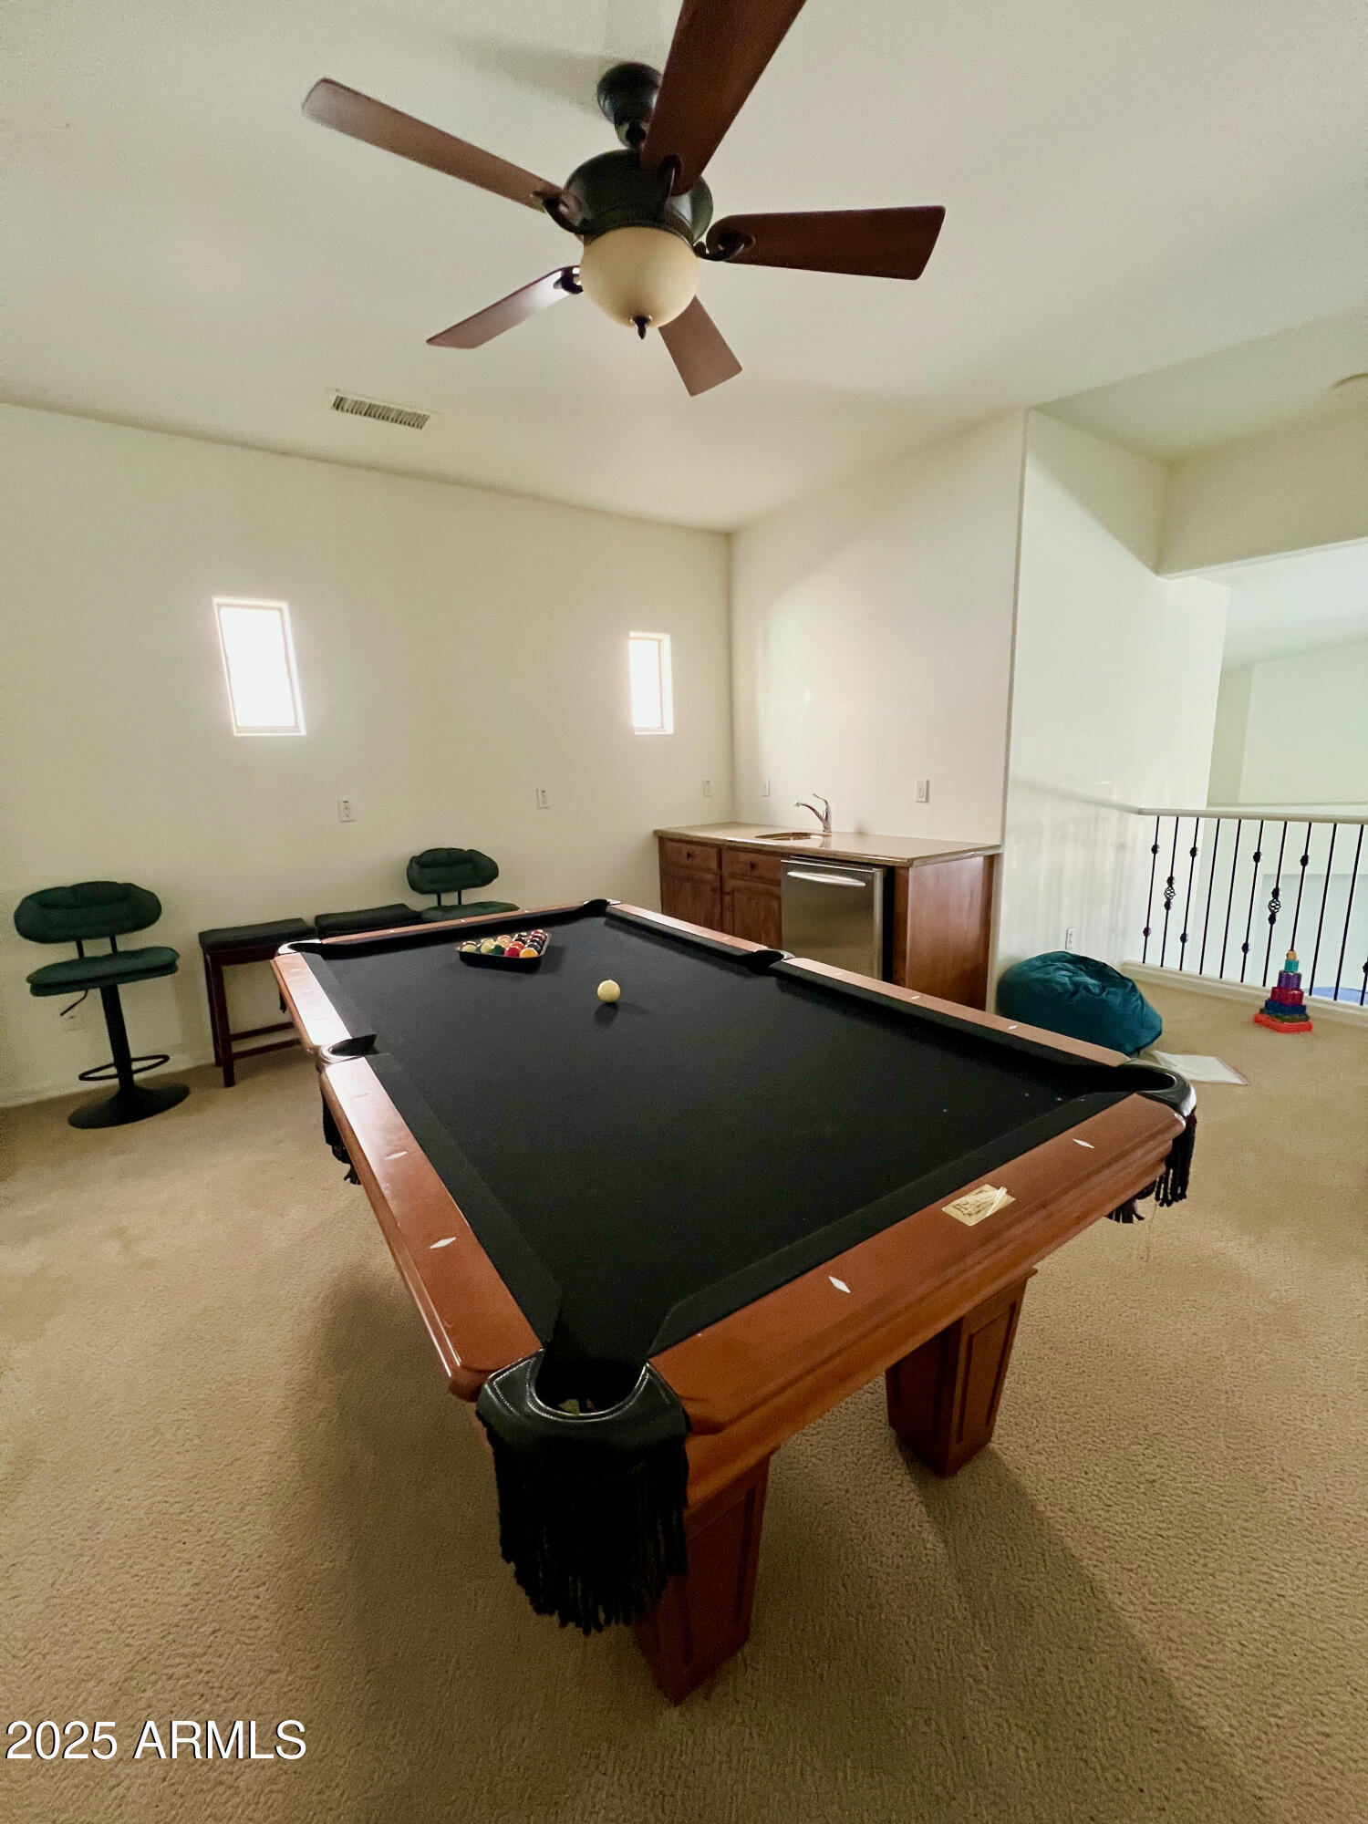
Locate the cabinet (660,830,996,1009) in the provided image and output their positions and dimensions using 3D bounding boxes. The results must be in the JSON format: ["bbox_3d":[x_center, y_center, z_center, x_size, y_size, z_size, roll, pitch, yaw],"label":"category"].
[{"bbox_3d":[0.717,0.018,4.332,0.617,0.930,2.210,-10,15,-32],"label":"cabinet"}]

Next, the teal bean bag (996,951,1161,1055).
[{"bbox_3d":[1.920,0.407,3.356,0.710,0.480,0.690,-10,15,-32],"label":"teal bean bag"}]

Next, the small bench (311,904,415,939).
[{"bbox_3d":[-1.674,0.359,3.727,0.480,0.706,0.350,-10,15,-32],"label":"small bench"}]

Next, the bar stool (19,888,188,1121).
[{"bbox_3d":[-2.519,0.394,3.003,0.530,1.010,0.500,-11,15,-35],"label":"bar stool"}]

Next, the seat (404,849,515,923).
[{"bbox_3d":[-1.209,0.152,3.880,0.530,1.010,0.500,-10,15,-32],"label":"seat"}]

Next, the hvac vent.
[{"bbox_3d":[-1.307,-2.154,2.971,0.410,0.020,0.190,-10,15,-32],"label":"hvac vent"}]

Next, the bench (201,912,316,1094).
[{"bbox_3d":[-2.098,0.438,3.455,0.480,0.700,0.350,-10,15,-32],"label":"bench"}]

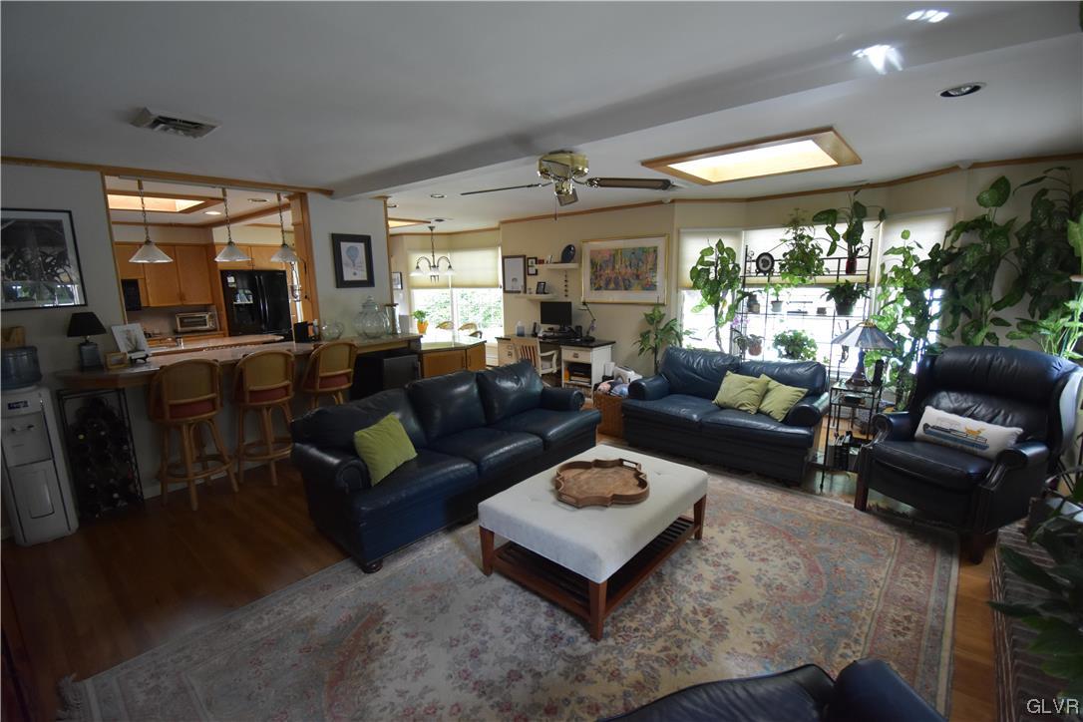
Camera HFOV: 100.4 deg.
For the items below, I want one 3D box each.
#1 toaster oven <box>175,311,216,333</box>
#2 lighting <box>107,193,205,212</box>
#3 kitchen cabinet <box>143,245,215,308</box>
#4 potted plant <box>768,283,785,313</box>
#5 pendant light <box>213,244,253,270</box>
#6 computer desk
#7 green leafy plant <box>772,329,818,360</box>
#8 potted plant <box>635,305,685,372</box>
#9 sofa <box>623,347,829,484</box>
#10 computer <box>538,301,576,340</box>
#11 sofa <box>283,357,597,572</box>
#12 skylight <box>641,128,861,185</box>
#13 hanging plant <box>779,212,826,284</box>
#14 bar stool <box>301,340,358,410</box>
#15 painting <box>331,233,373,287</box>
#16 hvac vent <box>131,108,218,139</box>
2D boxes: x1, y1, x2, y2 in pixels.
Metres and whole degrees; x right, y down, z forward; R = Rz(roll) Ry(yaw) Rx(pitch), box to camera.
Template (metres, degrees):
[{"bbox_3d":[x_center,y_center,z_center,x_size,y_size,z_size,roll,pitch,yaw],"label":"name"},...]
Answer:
[{"bbox_3d":[-5.219,-0.602,6.809,0.300,0.260,0.435,9,14,41],"label":"toaster oven"},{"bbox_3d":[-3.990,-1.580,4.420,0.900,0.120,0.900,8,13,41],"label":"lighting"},{"bbox_3d":[-5.384,-1.280,6.695,0.330,0.880,0.760,9,14,41],"label":"kitchen cabinet"},{"bbox_3d":[2.420,-0.652,4.650,0.170,0.290,0.170,7,12,39],"label":"potted plant"},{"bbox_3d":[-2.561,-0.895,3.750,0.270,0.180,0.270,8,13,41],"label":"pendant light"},{"bbox_3d":[0.173,0.060,6.715,1.740,0.745,0.600,7,13,38],"label":"computer desk"},{"bbox_3d":[2.559,-0.156,4.550,0.420,0.330,0.400,7,12,39],"label":"green leafy plant"},{"bbox_3d":[1.367,-0.008,5.313,0.540,1.250,0.520,9,14,41],"label":"potted plant"},{"bbox_3d":[1.712,0.415,4.250,1.600,0.880,0.930,7,12,39],"label":"sofa"},{"bbox_3d":[0.189,-0.541,5.900,0.480,0.400,0.220,5,11,30],"label":"computer"},{"bbox_3d":[-0.517,0.566,3.619,0.920,0.830,2.430,8,14,39],"label":"sofa"},{"bbox_3d":[1.543,-1.471,3.302,1.180,0.110,1.180,9,14,41],"label":"skylight"},{"bbox_3d":[2.786,-1.219,4.828,0.450,0.750,0.450,7,13,38],"label":"hanging plant"},{"bbox_3d":[-1.938,0.357,4.267,0.500,1.090,0.480,7,13,38],"label":"bar stool"},{"bbox_3d":[-1.810,-0.967,4.373,0.030,0.500,0.385,9,14,41],"label":"painting"},{"bbox_3d":[-1.822,-1.167,2.245,0.370,0.060,0.280,9,14,41],"label":"hvac vent"}]

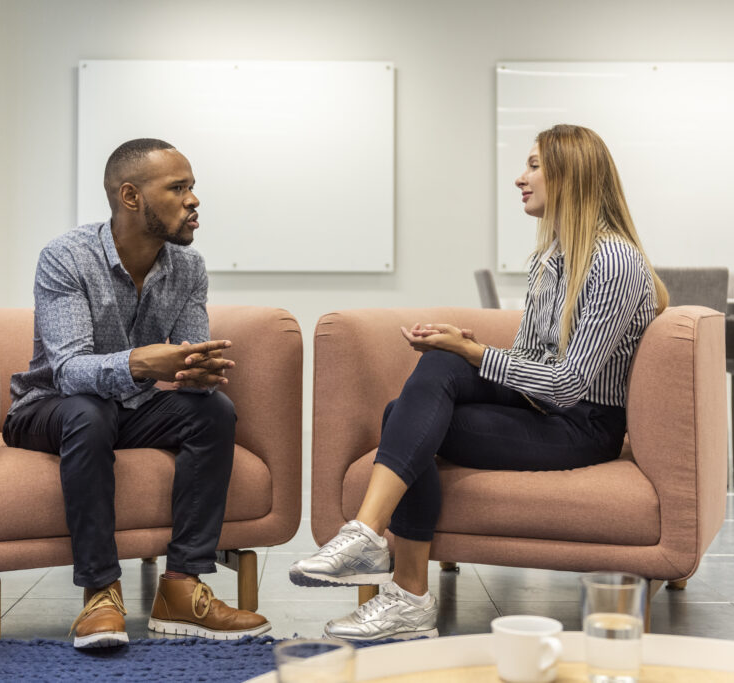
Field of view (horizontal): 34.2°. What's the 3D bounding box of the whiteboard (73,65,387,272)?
[{"bbox_3d":[-0.745,-0.997,6.790,1.800,1.200,0.030,0,2,0],"label":"whiteboard"}]

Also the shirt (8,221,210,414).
[{"bbox_3d":[-0.630,-0.055,2.910,0.440,0.460,0.450,-1,2,-30],"label":"shirt"}]

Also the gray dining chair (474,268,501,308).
[{"bbox_3d":[0.770,0.137,5.320,0.540,0.880,0.420,0,2,0],"label":"gray dining chair"}]

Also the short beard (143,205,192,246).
[{"bbox_3d":[-0.441,-0.263,2.710,0.090,0.100,0.135,1,2,24],"label":"short beard"}]

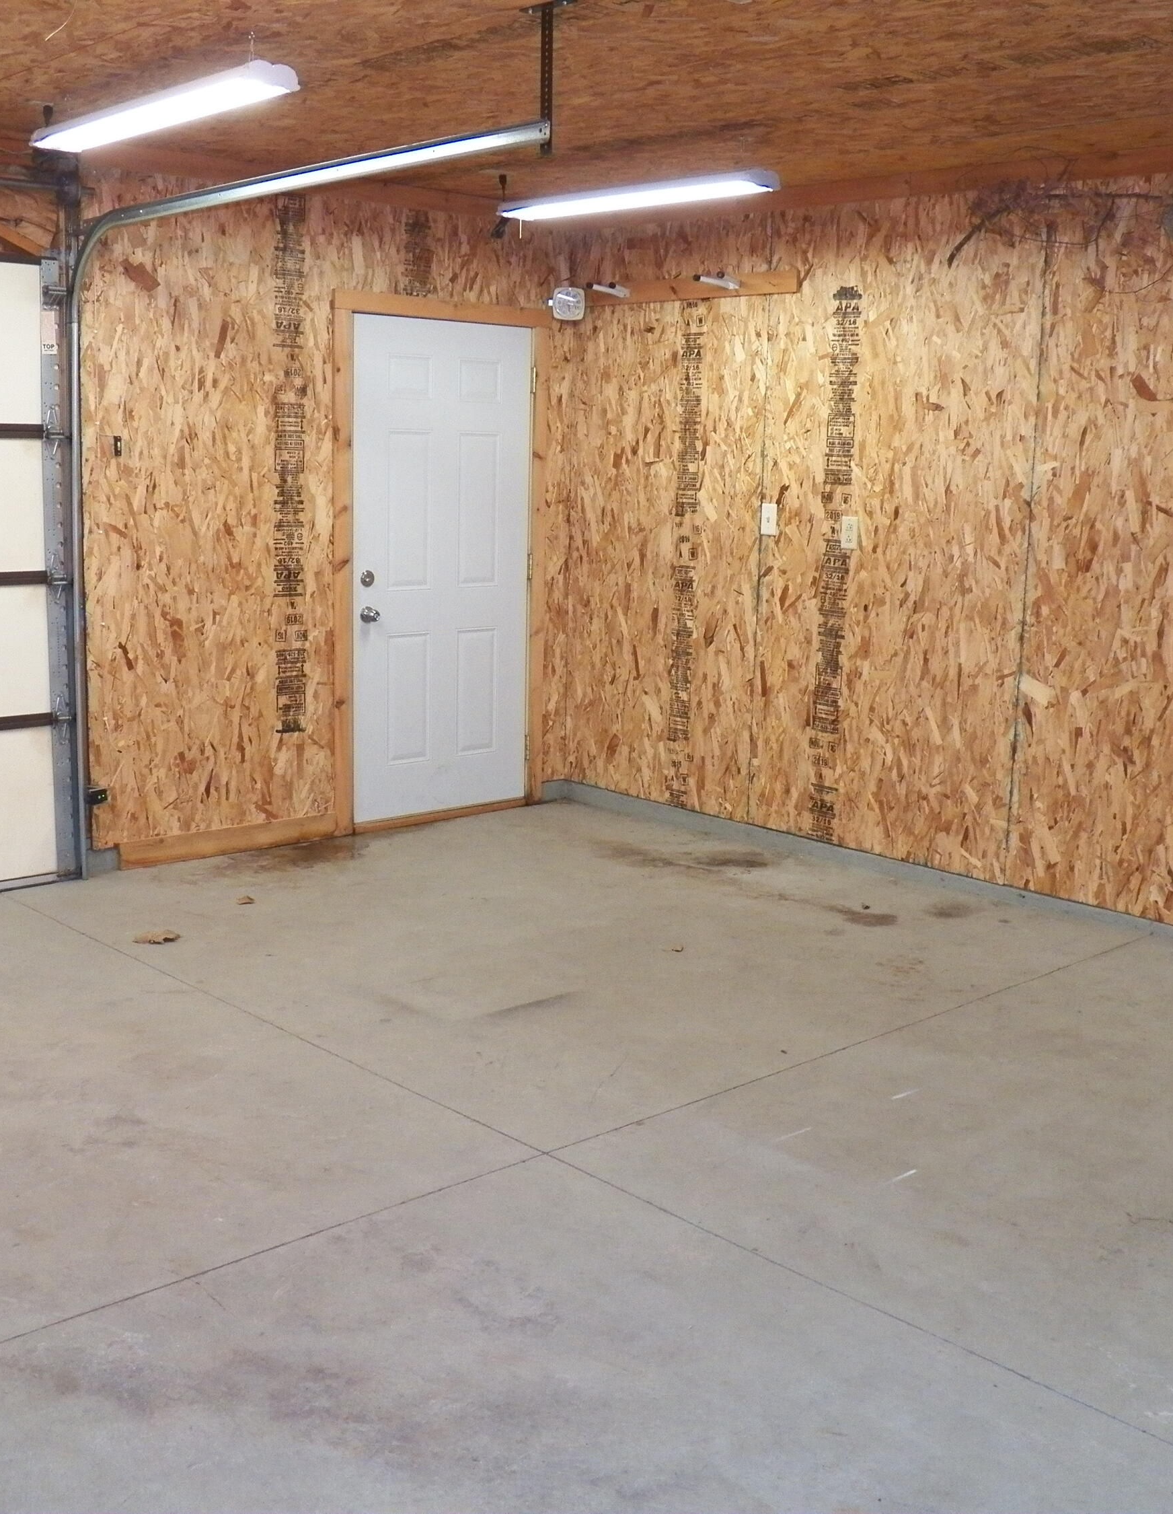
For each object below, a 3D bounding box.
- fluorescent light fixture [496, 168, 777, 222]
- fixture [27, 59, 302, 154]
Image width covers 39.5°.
[{"bbox_3d":[0.153,-1.994,5.781,0.188,0.066,1.211,-9,14,-44],"label":"fluorescent light fixture"},{"bbox_3d":[-1.153,-1.720,4.312,0.172,0.066,1.240,-7,14,-40],"label":"fixture"}]

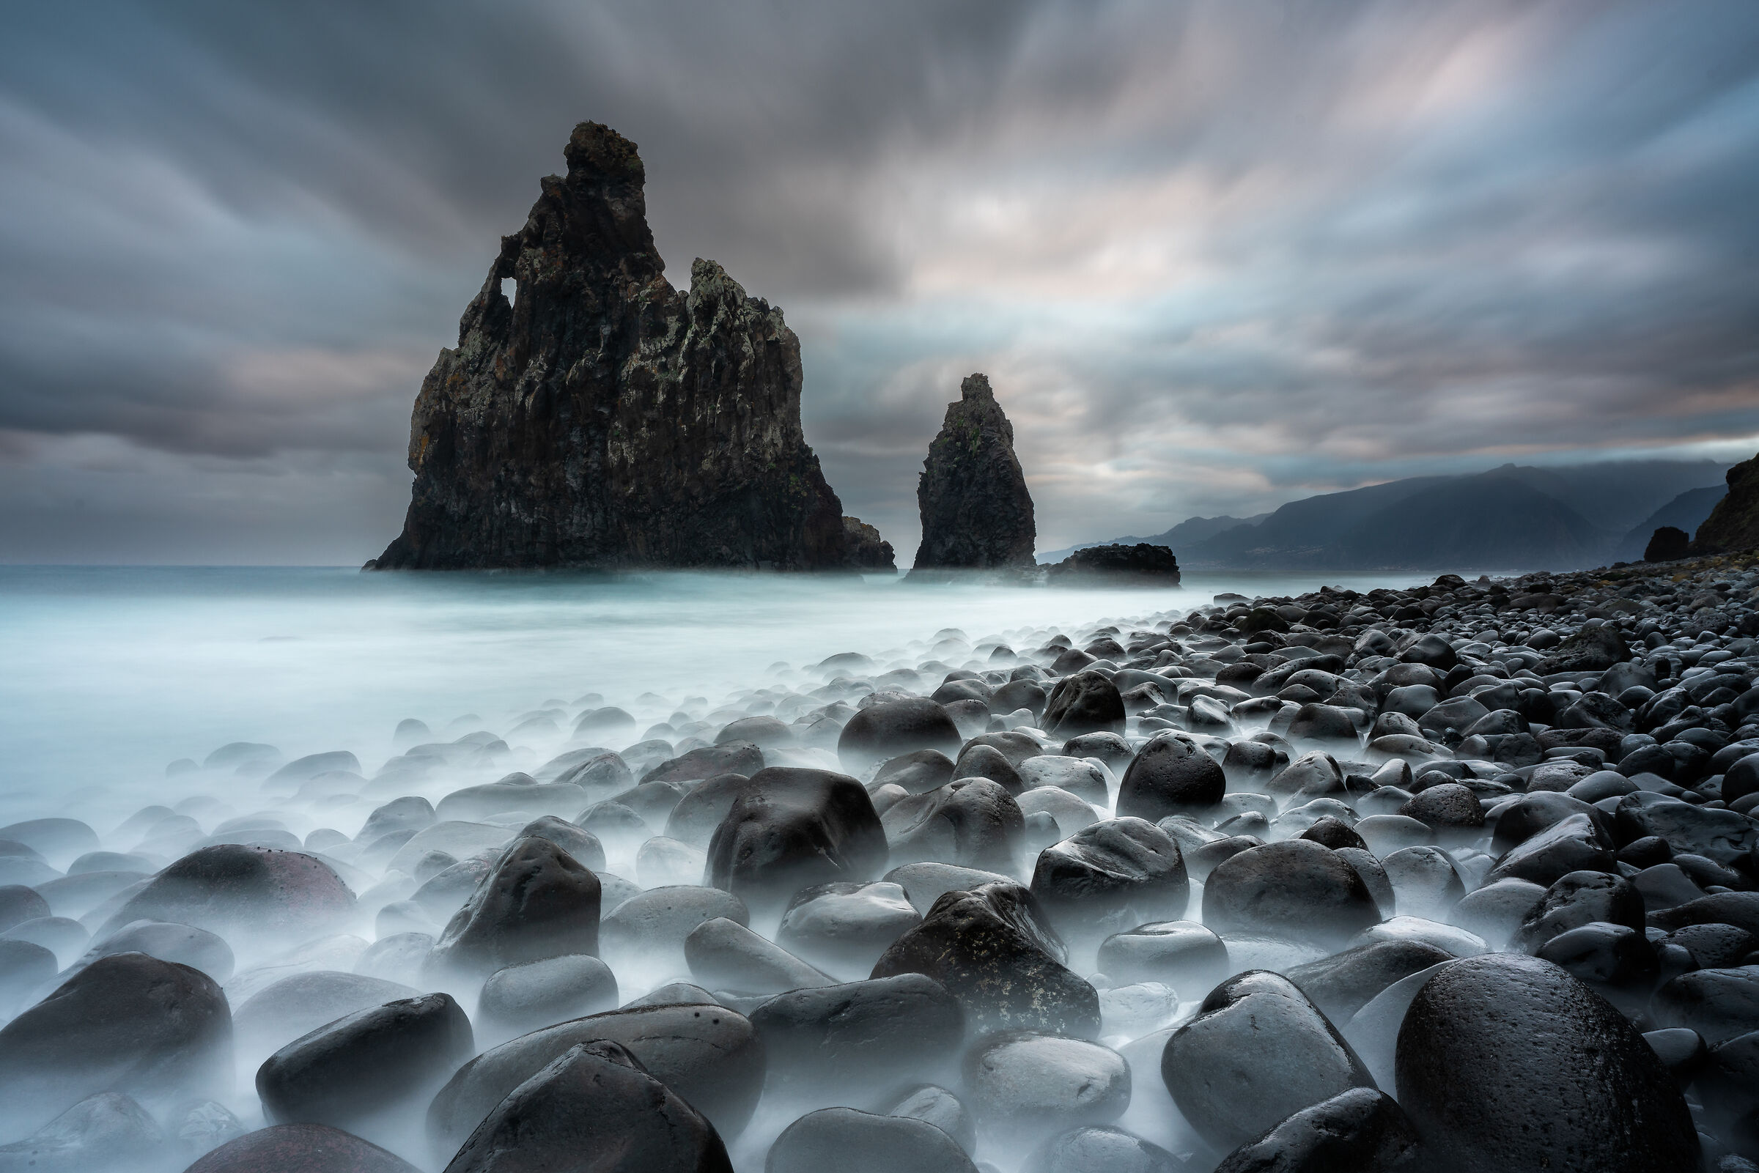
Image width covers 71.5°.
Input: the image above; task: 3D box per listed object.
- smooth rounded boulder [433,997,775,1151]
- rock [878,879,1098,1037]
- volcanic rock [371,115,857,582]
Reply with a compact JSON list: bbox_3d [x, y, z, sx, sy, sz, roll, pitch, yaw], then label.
[{"bbox_3d":[-0.629,0.996,2.720,0.740,0.320,0.500,0,1,-12],"label":"smooth rounded boulder"},{"bbox_3d":[0.294,1.034,3.396,0.630,0.409,0.536,0,1,0],"label":"rock"},{"bbox_3d":[-28.731,-25.374,130.000,49.000,48.000,30.000,0,1,-12],"label":"volcanic rock"}]

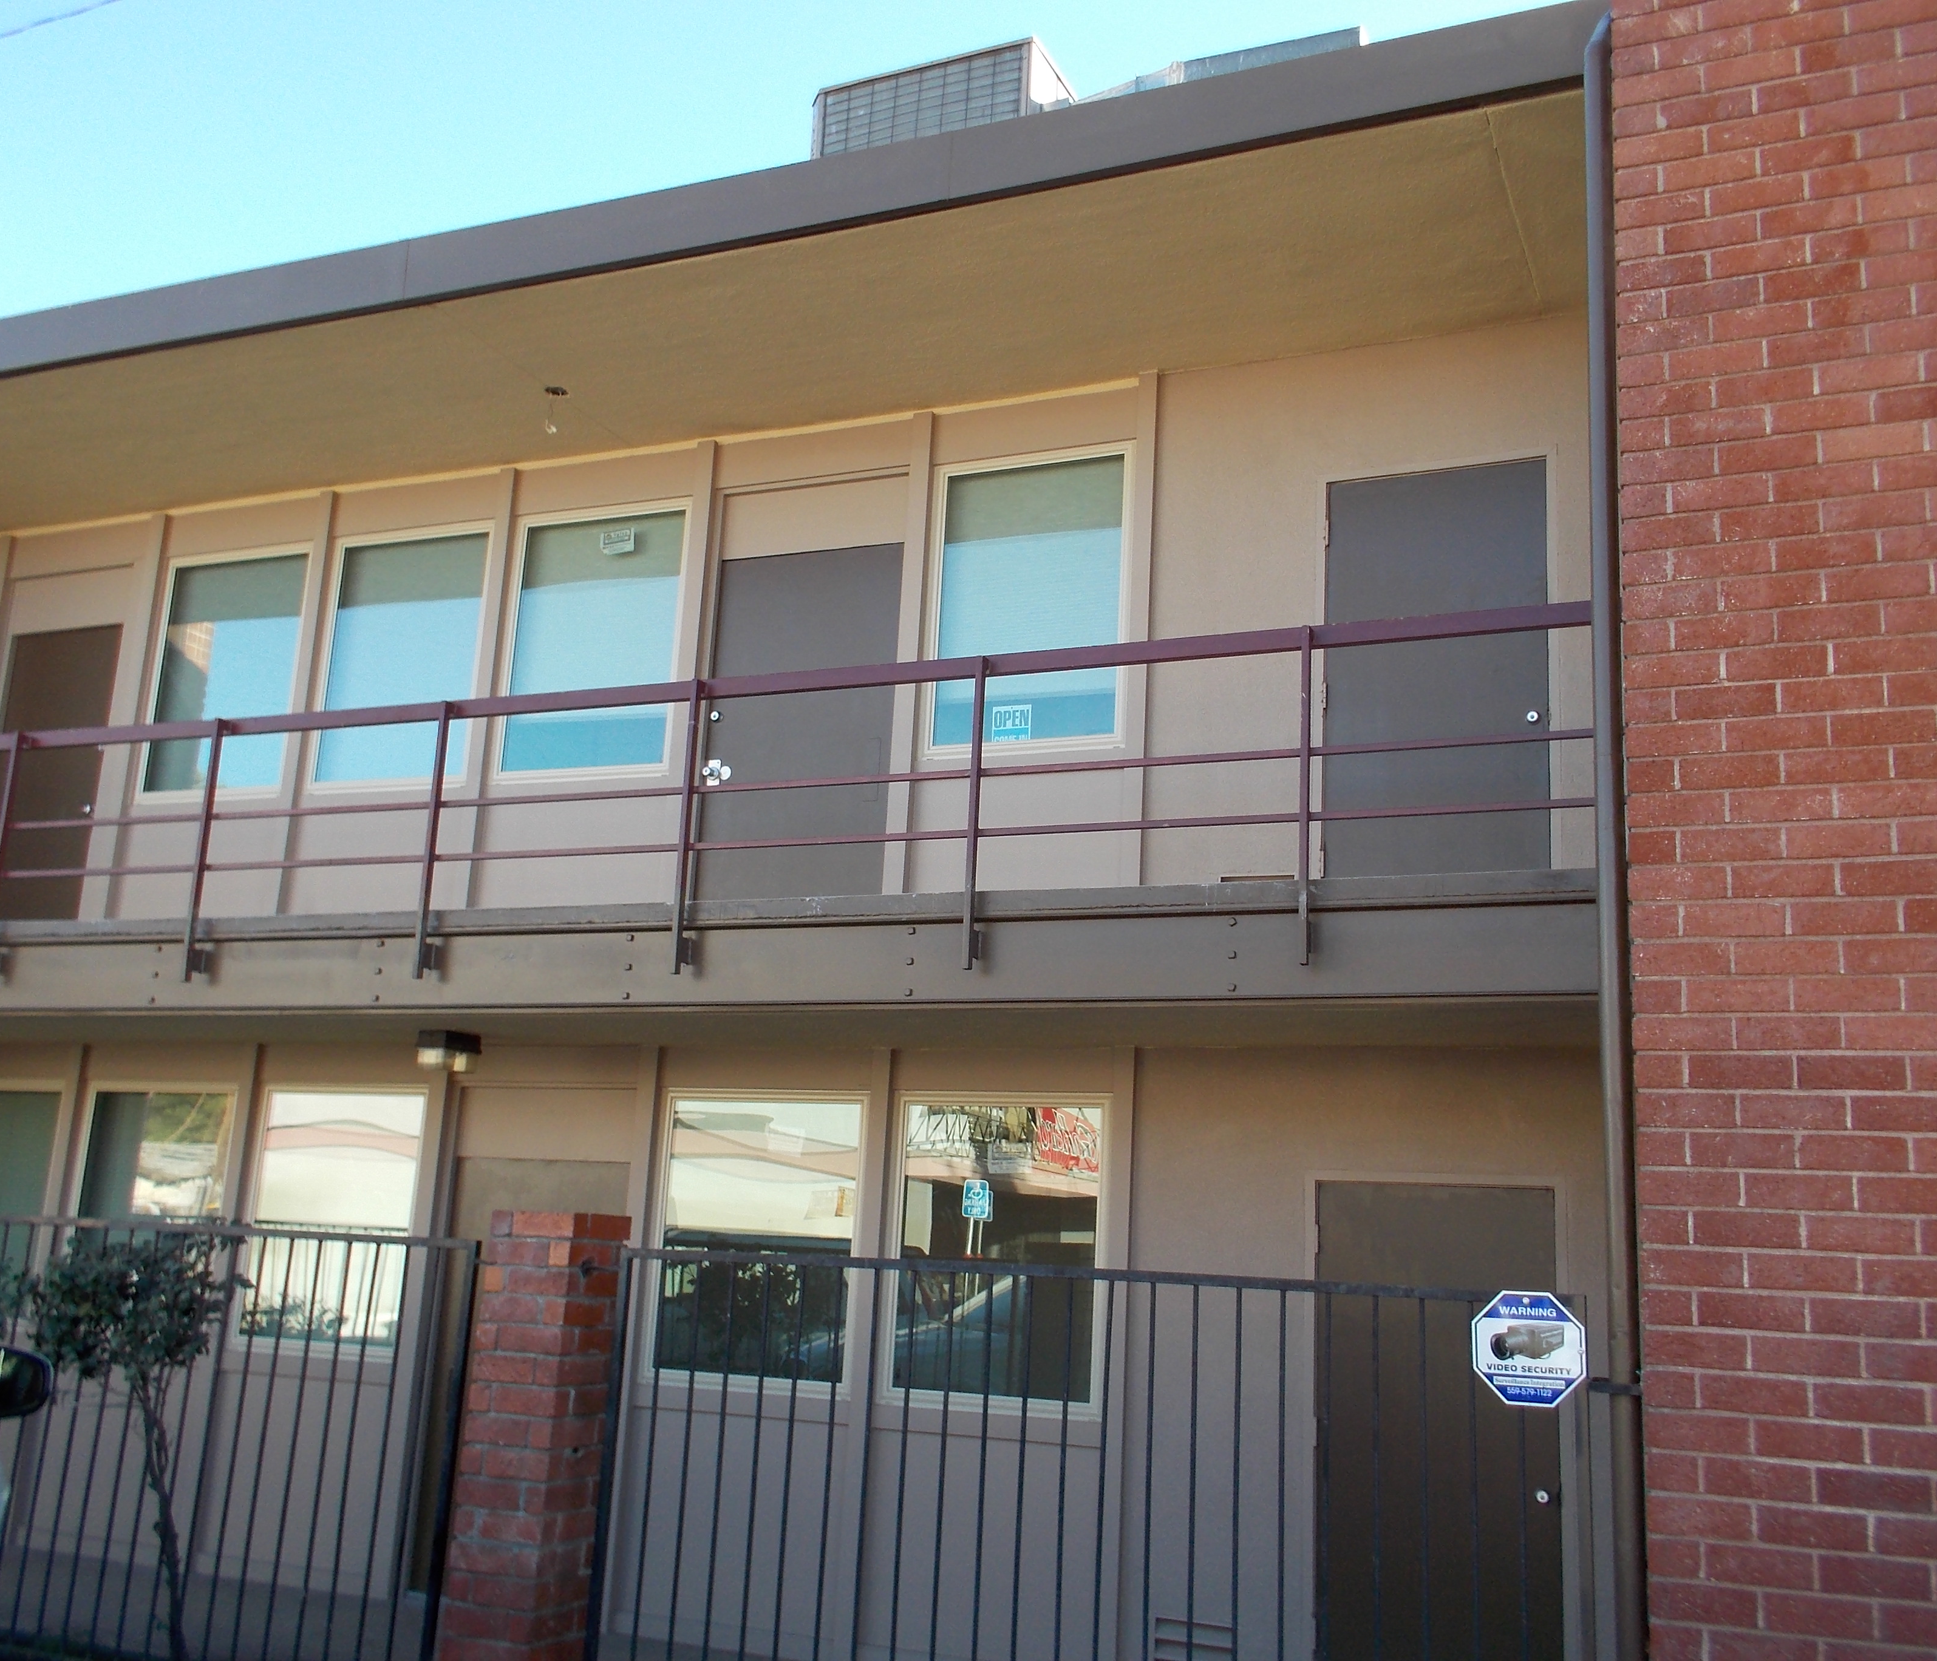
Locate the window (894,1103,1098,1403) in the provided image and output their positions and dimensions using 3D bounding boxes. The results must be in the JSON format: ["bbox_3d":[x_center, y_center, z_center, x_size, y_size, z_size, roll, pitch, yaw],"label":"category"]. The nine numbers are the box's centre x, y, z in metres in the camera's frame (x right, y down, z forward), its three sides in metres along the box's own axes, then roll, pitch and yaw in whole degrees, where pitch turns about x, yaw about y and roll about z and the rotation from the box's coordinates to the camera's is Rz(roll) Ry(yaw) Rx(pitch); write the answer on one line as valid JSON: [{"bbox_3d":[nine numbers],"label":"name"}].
[{"bbox_3d":[0.124,1.794,7.941,0.922,1.246,0.080,-2,-14,22],"label":"window"}]

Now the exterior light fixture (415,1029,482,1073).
[{"bbox_3d":[-2.443,1.047,8.666,0.160,0.193,0.240,-2,-14,22],"label":"exterior light fixture"}]

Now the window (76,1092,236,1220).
[{"bbox_3d":[-4.299,1.976,9.707,0.976,1.246,0.080,-2,-14,22],"label":"window"}]

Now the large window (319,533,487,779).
[{"bbox_3d":[-3.015,-0.916,9.894,0.985,1.371,0.080,-2,-14,22],"label":"large window"}]

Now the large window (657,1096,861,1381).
[{"bbox_3d":[-0.947,1.836,8.369,0.978,1.243,0.080,-2,-14,22],"label":"large window"}]

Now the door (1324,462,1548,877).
[{"bbox_3d":[1.959,-0.552,7.780,0.919,2.020,0.060,-2,-14,22],"label":"door"}]

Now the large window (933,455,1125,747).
[{"bbox_3d":[0.282,-1.056,8.579,0.915,1.383,0.080,-2,-14,22],"label":"large window"}]

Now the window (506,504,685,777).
[{"bbox_3d":[-1.904,-0.954,9.449,0.983,1.365,0.080,-2,-14,22],"label":"window"}]

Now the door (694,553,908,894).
[{"bbox_3d":[-0.807,-0.411,8.899,0.984,1.960,0.060,-2,-14,22],"label":"door"}]

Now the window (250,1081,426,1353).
[{"bbox_3d":[-3.174,1.933,9.257,0.976,1.246,0.080,-2,-14,22],"label":"window"}]

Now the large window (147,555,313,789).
[{"bbox_3d":[-4.129,-0.867,10.339,0.986,1.373,0.080,-2,-14,22],"label":"large window"}]

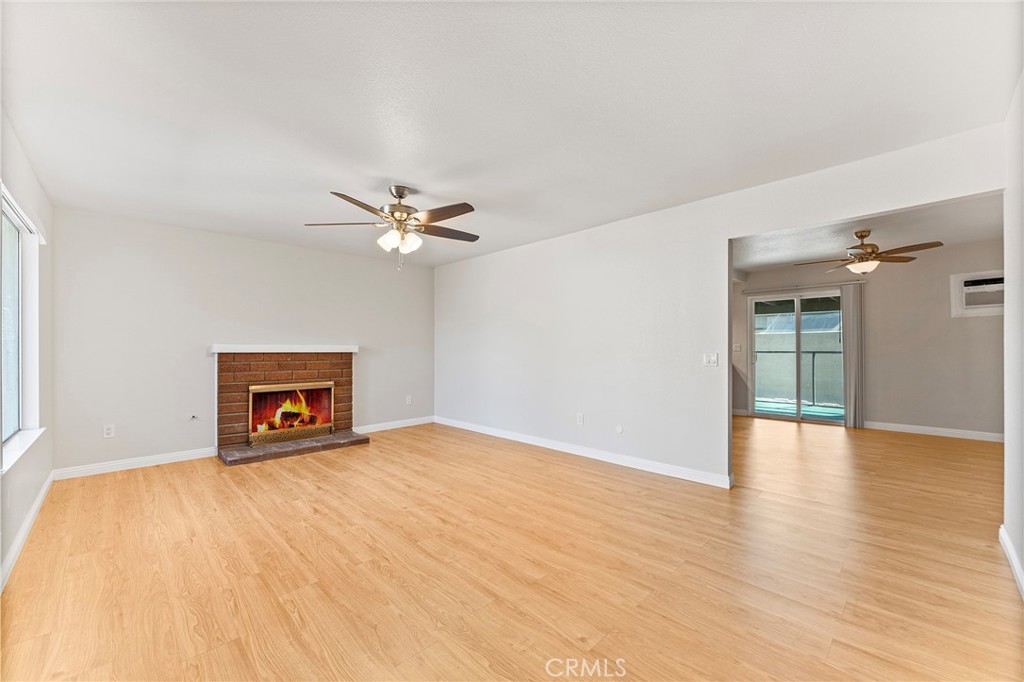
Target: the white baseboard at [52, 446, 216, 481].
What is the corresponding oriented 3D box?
[{"bbox_3d":[-3.636,1.203,3.933,1.185,0.092,0.018,0,-1,-44],"label":"white baseboard"}]

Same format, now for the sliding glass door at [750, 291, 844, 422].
[{"bbox_3d":[4.498,0.253,6.255,0.100,2.030,1.420,0,-1,-44],"label":"sliding glass door"}]

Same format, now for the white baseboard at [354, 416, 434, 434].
[{"bbox_3d":[-1.679,1.228,5.849,1.290,0.095,0.018,0,-1,-44],"label":"white baseboard"}]

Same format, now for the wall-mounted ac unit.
[{"bbox_3d":[5.896,-0.570,4.801,0.160,0.535,0.800,0,-1,-44],"label":"wall-mounted ac unit"}]

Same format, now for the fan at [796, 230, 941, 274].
[{"bbox_3d":[3.878,-0.972,4.404,1.280,0.470,1.280,0,-1,-44],"label":"fan"}]

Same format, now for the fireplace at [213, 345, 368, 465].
[{"bbox_3d":[-2.501,0.659,4.675,1.570,1.210,0.550,0,-1,-44],"label":"fireplace"}]

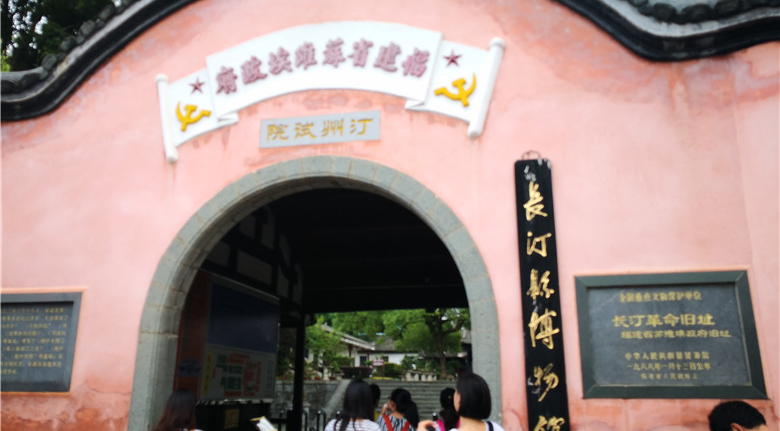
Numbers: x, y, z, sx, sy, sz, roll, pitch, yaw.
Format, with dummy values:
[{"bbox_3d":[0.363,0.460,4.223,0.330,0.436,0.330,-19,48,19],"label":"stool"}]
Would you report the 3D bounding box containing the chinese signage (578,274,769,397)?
[{"bbox_3d":[2.071,0.892,4.573,1.245,0.923,0.070,-3,-16,11],"label":"chinese signage"}]

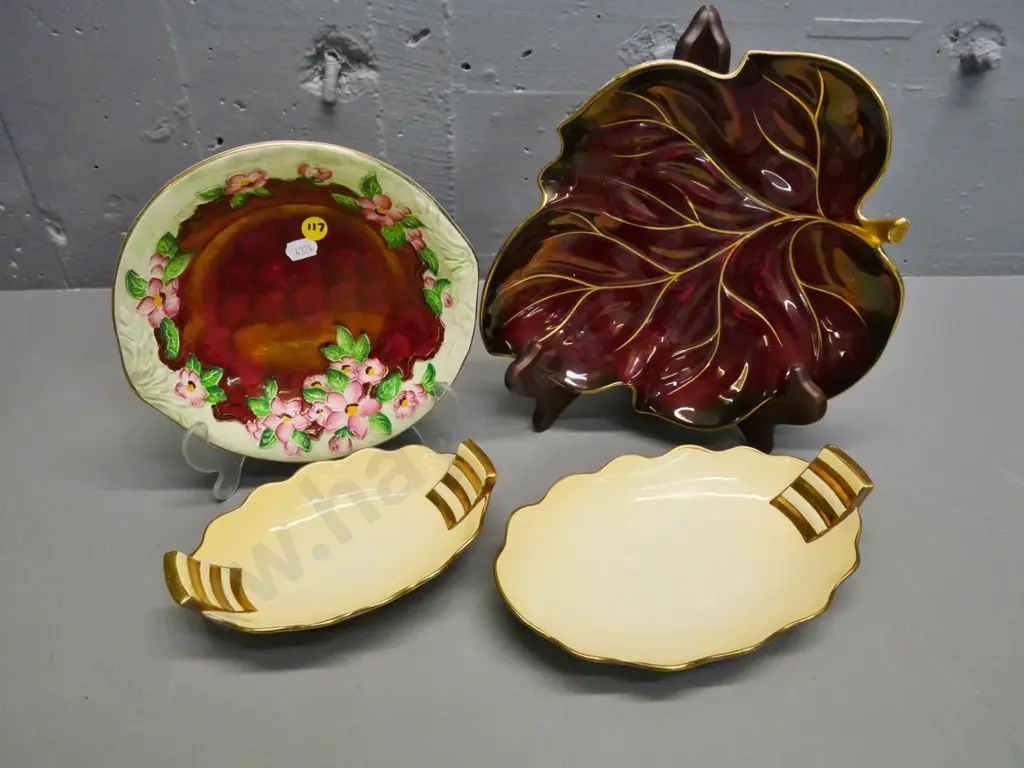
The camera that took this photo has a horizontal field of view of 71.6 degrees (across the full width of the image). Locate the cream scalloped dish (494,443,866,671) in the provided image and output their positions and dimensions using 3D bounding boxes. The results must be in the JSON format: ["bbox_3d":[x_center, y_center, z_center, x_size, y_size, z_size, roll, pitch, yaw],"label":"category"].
[{"bbox_3d":[0.118,0.108,0.478,0.266,0.065,0.171,-13,39,-18],"label":"cream scalloped dish"}]

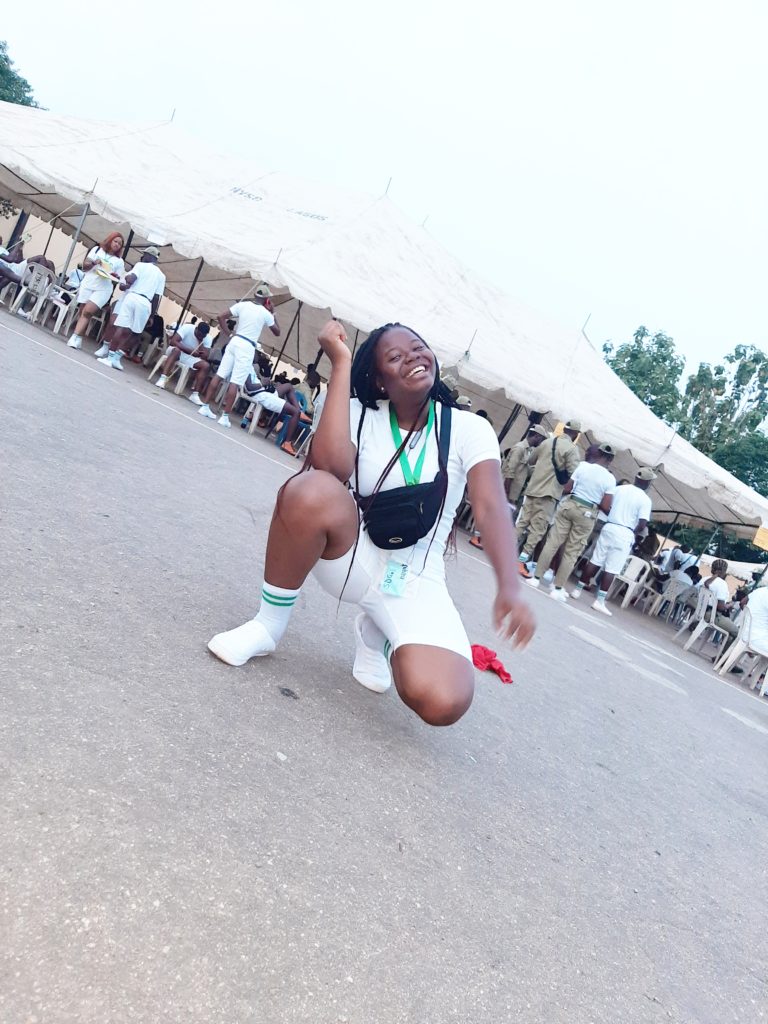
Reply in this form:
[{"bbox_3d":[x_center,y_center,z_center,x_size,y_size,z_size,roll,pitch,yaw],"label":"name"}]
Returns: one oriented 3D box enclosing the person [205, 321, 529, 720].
[{"bbox_3d":[0.096,0.070,2.069,0.775,0.993,0.616,26,6,14],"label":"person"}]

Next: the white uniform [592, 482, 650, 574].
[{"bbox_3d":[2.927,0.210,9.500,0.520,1.020,0.340,30,7,40],"label":"white uniform"}]

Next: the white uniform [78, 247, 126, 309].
[{"bbox_3d":[-3.963,-3.278,10.750,0.510,0.790,0.340,22,6,-33],"label":"white uniform"}]

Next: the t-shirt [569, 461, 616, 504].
[{"bbox_3d":[2.331,-0.308,8.600,0.520,0.600,0.320,27,7,28],"label":"t-shirt"}]

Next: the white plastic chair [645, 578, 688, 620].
[{"bbox_3d":[4.700,1.325,12.635,0.500,0.820,0.480,22,6,-17],"label":"white plastic chair"}]

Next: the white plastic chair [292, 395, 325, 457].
[{"bbox_3d":[-0.861,-1.086,10.175,0.500,0.820,0.480,20,8,-35],"label":"white plastic chair"}]

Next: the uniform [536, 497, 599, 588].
[{"bbox_3d":[2.052,0.341,8.600,0.460,1.000,0.360,28,7,28],"label":"uniform"}]

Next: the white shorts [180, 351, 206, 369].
[{"bbox_3d":[-2.995,-2.289,11.461,0.500,0.230,0.500,22,6,-28],"label":"white shorts"}]

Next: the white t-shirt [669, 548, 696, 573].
[{"bbox_3d":[4.890,0.916,12.609,0.320,0.550,0.460,24,6,-4],"label":"white t-shirt"}]

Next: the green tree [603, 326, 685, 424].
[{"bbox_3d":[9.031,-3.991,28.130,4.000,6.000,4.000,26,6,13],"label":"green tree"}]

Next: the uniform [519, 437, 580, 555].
[{"bbox_3d":[1.894,-0.200,8.800,0.580,1.400,0.420,28,7,32],"label":"uniform"}]

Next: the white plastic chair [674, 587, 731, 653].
[{"bbox_3d":[4.006,1.363,9.377,0.500,0.820,0.480,24,6,-2],"label":"white plastic chair"}]

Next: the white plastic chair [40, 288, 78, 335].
[{"bbox_3d":[-5.019,-3.215,11.890,0.560,0.820,0.560,25,5,-5],"label":"white plastic chair"}]

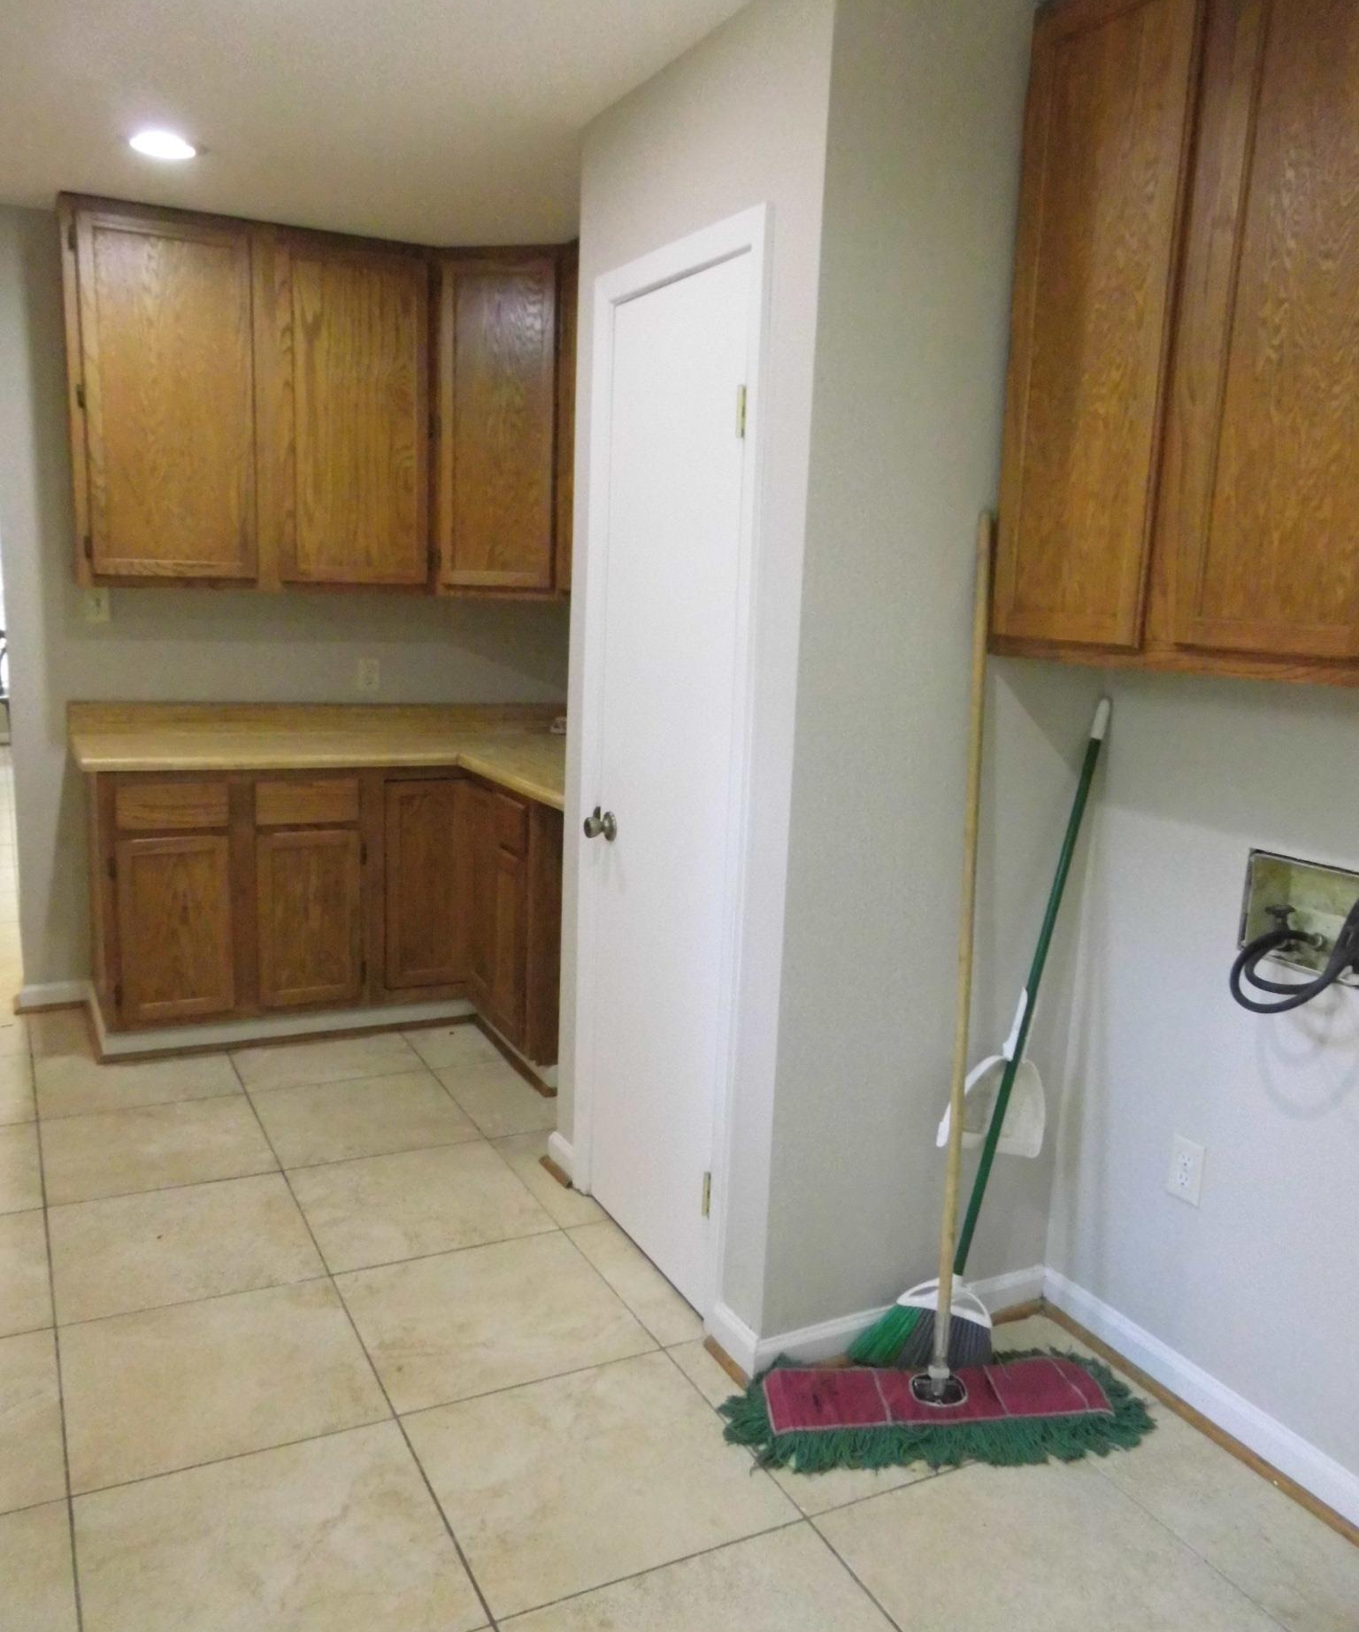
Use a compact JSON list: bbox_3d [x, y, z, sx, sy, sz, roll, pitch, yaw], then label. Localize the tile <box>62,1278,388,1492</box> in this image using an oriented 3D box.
[{"bbox_3d":[-0.843,1.019,2.394,0.513,0.010,0.513,-3,11,-27],"label":"tile"}]

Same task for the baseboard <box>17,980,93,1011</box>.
[{"bbox_3d":[-2.066,0.583,4.317,0.205,0.076,0.015,-3,11,-27],"label":"baseboard"}]

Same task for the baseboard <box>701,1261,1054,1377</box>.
[{"bbox_3d":[0.409,0.979,2.653,0.680,0.078,0.165,-3,11,-27],"label":"baseboard"}]

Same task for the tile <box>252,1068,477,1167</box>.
[{"bbox_3d":[-0.853,0.816,3.533,0.511,0.010,0.511,-3,11,-27],"label":"tile"}]

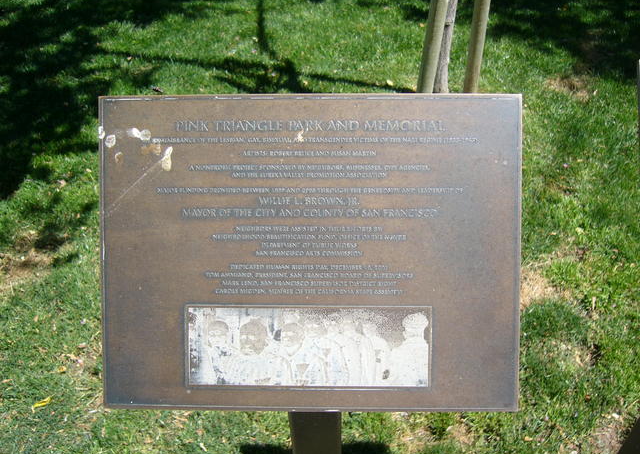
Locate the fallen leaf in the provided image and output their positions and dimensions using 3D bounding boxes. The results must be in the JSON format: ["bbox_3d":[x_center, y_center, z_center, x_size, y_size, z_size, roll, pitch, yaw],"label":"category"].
[{"bbox_3d":[-0.787,0.501,1.835,0.020,0.012,0.062,29,48,31],"label":"fallen leaf"}]

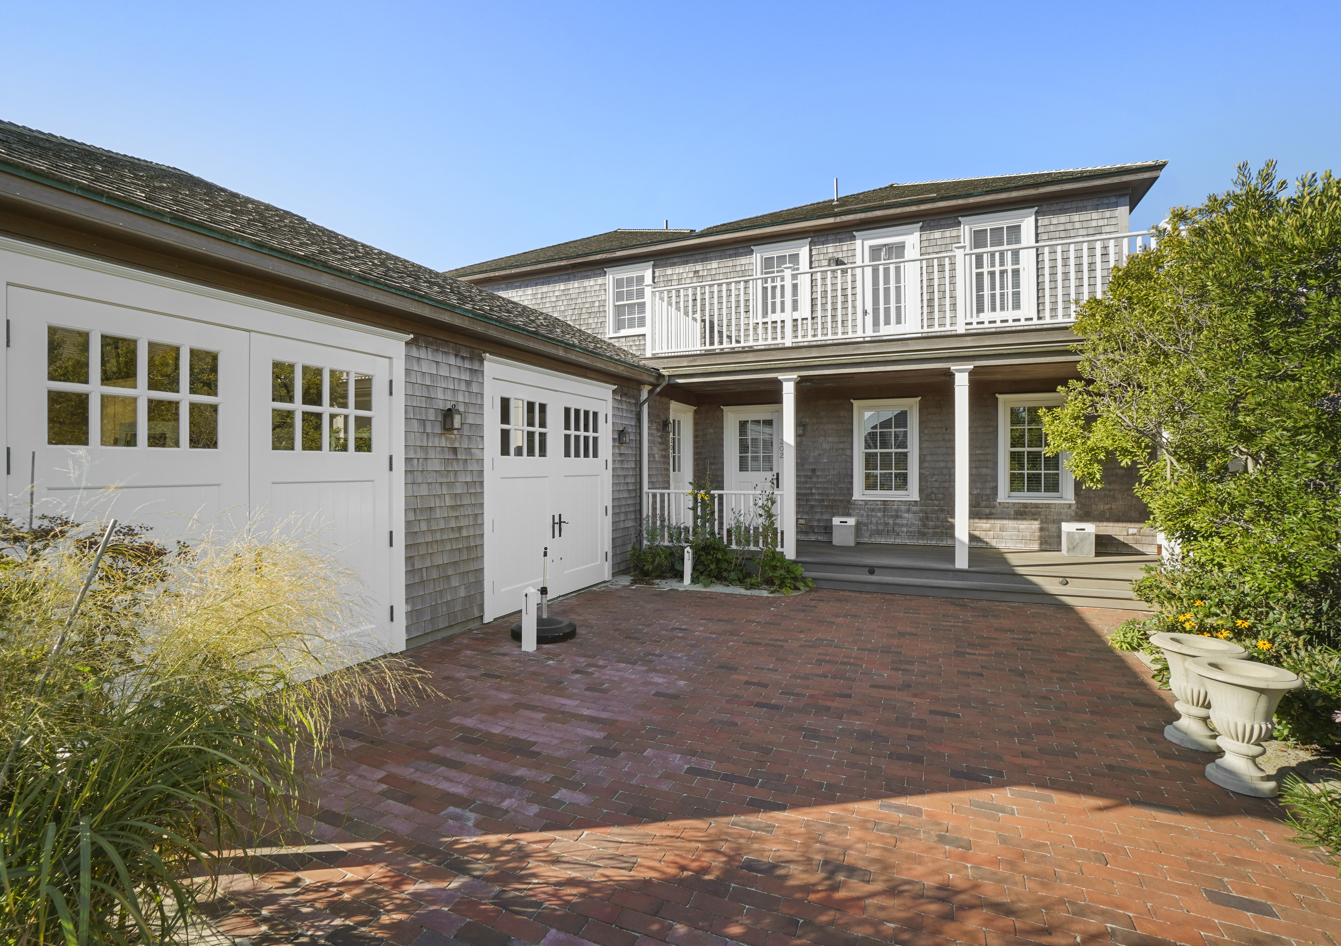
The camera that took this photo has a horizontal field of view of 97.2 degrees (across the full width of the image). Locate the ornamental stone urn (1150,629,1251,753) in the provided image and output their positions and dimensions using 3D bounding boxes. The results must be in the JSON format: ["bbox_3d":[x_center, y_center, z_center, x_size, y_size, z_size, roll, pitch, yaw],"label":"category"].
[{"bbox_3d":[3.130,1.305,3.510,0.445,0.580,0.445,0,1,22],"label":"ornamental stone urn"}]

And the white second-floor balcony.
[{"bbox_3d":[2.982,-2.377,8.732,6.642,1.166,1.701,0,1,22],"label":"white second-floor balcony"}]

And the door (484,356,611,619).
[{"bbox_3d":[-1.409,0.158,7.270,0.140,2.786,2.543,0,1,26],"label":"door"}]

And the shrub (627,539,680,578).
[{"bbox_3d":[-0.250,1.270,8.820,0.680,0.540,0.550,0,1,22],"label":"shrub"}]

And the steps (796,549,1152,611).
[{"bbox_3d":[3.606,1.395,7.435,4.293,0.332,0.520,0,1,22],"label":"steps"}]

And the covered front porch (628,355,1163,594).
[{"bbox_3d":[3.072,-0.127,8.942,6.674,3.402,2.511,0,1,22],"label":"covered front porch"}]

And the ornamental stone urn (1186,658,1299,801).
[{"bbox_3d":[2.937,1.308,3.039,0.445,0.580,0.445,0,1,22],"label":"ornamental stone urn"}]

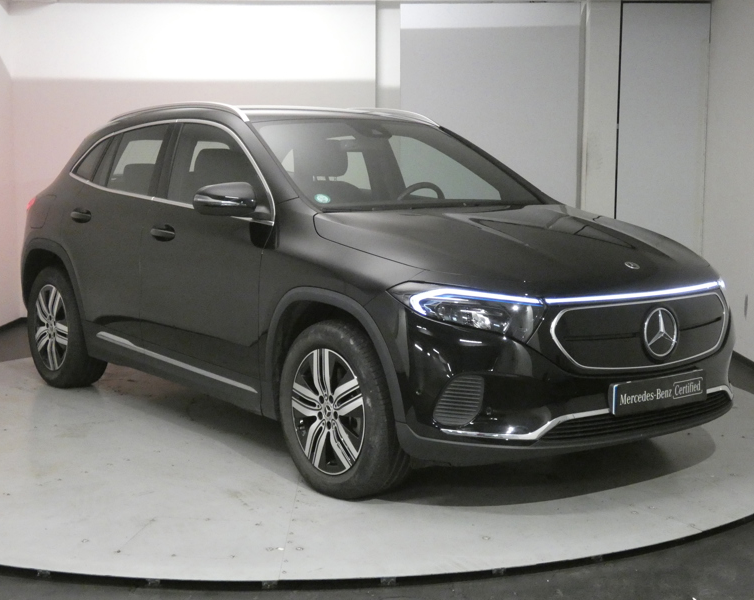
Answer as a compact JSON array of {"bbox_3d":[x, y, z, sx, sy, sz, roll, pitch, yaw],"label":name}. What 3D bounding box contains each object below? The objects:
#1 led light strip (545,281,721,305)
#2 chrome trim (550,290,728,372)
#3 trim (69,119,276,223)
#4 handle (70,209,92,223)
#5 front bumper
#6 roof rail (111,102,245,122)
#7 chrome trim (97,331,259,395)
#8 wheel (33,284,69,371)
[{"bbox_3d":[1.013,-0.030,4.112,1.030,0.035,0.110,-5,9,-38],"label":"led light strip"},{"bbox_3d":[1.022,0.127,4.132,1.010,0.270,0.120,-4,8,-38],"label":"chrome trim"},{"bbox_3d":[-1.067,-0.668,5.543,0.230,0.480,2.340,-4,8,-38],"label":"trim"},{"bbox_3d":[-1.574,-0.447,5.926,0.060,0.065,0.240,-5,9,-38],"label":"handle"},{"bbox_3d":[0.909,0.269,4.279,1.800,0.580,0.460,-5,9,-38],"label":"front bumper"},{"bbox_3d":[-1.045,-0.953,5.685,0.060,0.115,1.480,-5,9,-38],"label":"roof rail"},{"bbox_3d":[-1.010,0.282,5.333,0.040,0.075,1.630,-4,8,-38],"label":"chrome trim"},{"bbox_3d":[-1.810,0.156,6.482,0.200,0.490,0.490,-4,8,-38],"label":"wheel"}]

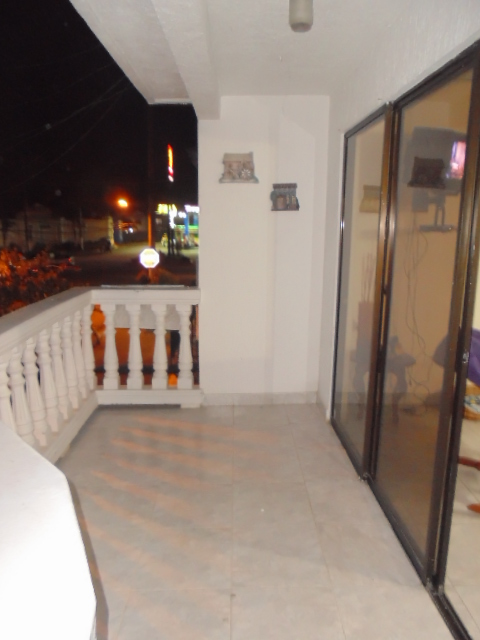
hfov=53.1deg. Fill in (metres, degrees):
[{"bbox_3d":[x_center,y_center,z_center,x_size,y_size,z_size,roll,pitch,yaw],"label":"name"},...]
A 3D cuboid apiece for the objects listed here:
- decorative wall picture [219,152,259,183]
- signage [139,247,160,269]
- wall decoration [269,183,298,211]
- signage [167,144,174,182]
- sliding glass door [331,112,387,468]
[{"bbox_3d":[-0.009,-1.144,3.607,0.300,0.215,0.040,0,12,-1],"label":"decorative wall picture"},{"bbox_3d":[-3.415,-2.355,18.200,0.750,0.750,0.040,-2,12,-10],"label":"signage"},{"bbox_3d":[0.344,-0.935,3.654,0.210,0.205,0.040,0,12,-1],"label":"wall decoration"},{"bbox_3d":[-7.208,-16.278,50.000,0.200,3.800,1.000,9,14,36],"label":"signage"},{"bbox_3d":[0.714,-0.159,3.017,0.050,2.020,0.820,0,12,-1],"label":"sliding glass door"}]

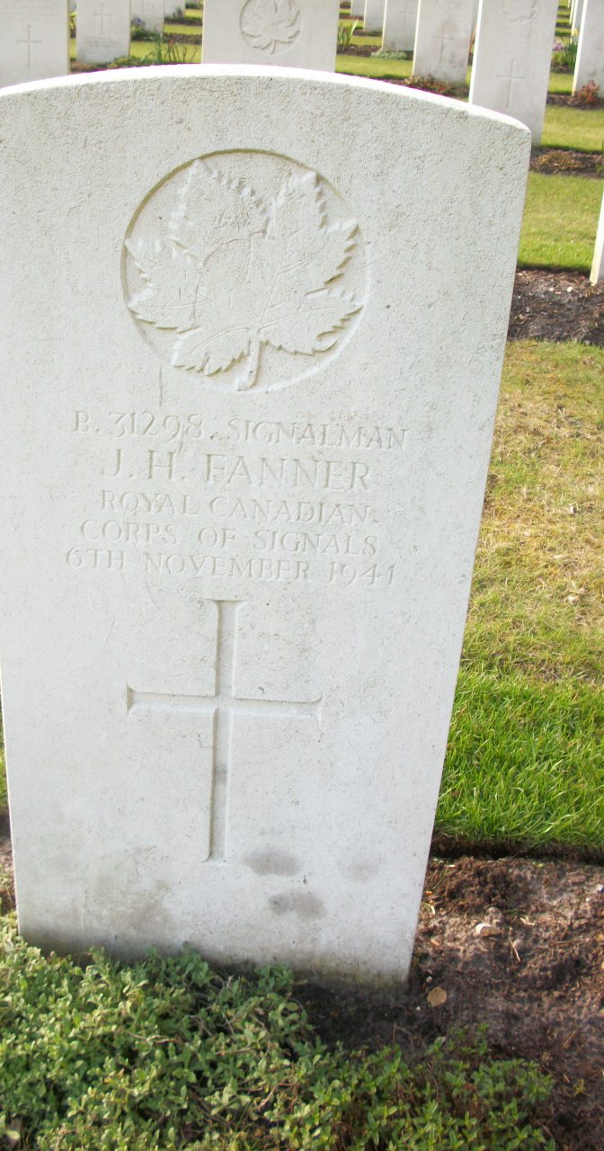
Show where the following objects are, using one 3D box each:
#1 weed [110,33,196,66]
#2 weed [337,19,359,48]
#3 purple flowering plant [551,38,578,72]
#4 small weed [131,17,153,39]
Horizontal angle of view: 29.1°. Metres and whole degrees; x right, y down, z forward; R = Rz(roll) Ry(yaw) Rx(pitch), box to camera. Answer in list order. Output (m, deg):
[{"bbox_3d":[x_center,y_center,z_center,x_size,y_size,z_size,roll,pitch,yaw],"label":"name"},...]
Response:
[{"bbox_3d":[-1.055,-3.706,8.246,0.580,0.240,0.340,4,27,0],"label":"weed"},{"bbox_3d":[0.423,-5.142,11.051,0.240,0.270,0.220,4,27,0],"label":"weed"},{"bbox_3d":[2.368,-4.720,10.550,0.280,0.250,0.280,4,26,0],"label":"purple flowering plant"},{"bbox_3d":[-1.474,-5.039,10.685,0.240,0.200,0.220,4,27,0],"label":"small weed"}]

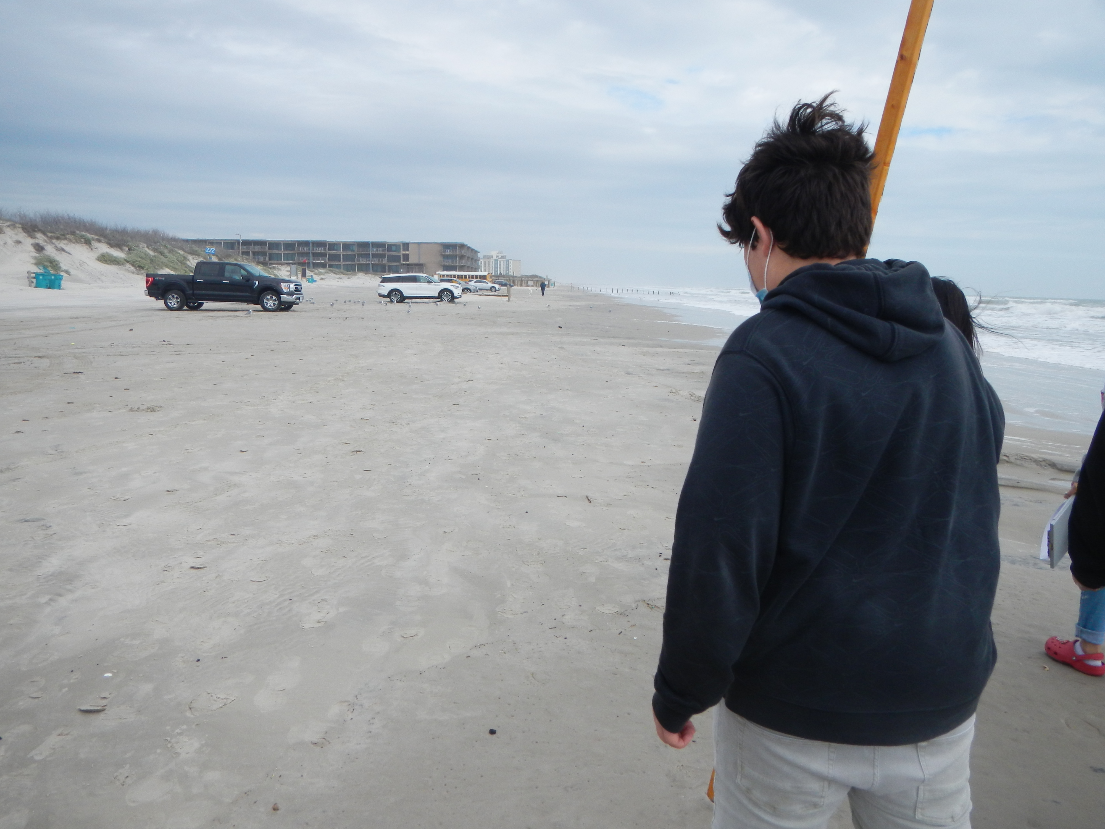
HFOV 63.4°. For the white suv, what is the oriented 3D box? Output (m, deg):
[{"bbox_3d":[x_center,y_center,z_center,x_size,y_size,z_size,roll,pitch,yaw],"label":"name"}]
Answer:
[{"bbox_3d":[-8.030,-7.680,54.500,5.060,1.770,2.050,1,8,-3],"label":"white suv"}]

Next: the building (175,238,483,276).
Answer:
[{"bbox_3d":[-61.294,-45.147,261.435,79.000,9.000,45.000,1,8,0],"label":"building"}]

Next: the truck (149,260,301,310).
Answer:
[{"bbox_3d":[-12.500,-4.950,34.550,5.880,1.960,2.080,2,8,2],"label":"truck"}]

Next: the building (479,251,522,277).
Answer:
[{"bbox_3d":[-47.533,-130.769,779.456,44.000,23.500,20.000,1,8,0],"label":"building"}]

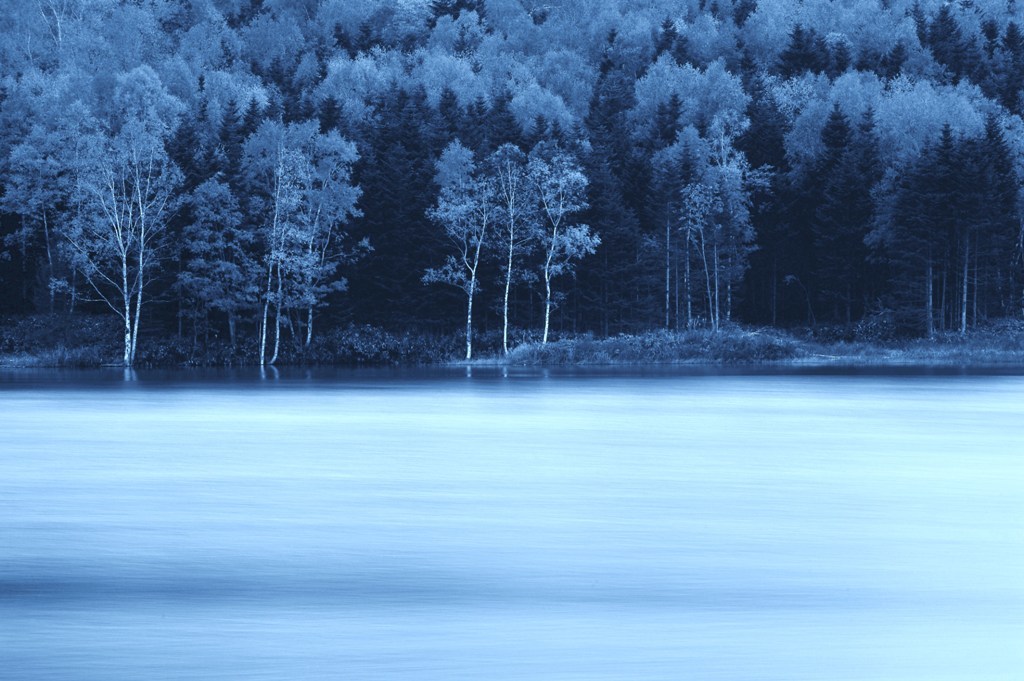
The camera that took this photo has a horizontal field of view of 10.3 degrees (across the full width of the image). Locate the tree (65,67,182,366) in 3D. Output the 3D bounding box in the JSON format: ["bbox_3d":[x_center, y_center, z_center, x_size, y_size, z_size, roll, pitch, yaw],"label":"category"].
[{"bbox_3d":[-18.317,-5.846,268.000,5.560,14.140,5.400,0,0,0],"label":"tree"}]

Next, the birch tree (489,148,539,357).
[{"bbox_3d":[0.095,-4.362,271.000,2.430,10.150,2.360,0,0,0],"label":"birch tree"}]

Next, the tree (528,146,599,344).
[{"bbox_3d":[2.473,-4.515,273.000,3.360,9.610,3.260,0,0,0],"label":"tree"}]

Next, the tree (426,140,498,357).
[{"bbox_3d":[-2.446,-4.275,270.000,3.420,10.450,3.320,0,0,0],"label":"tree"}]

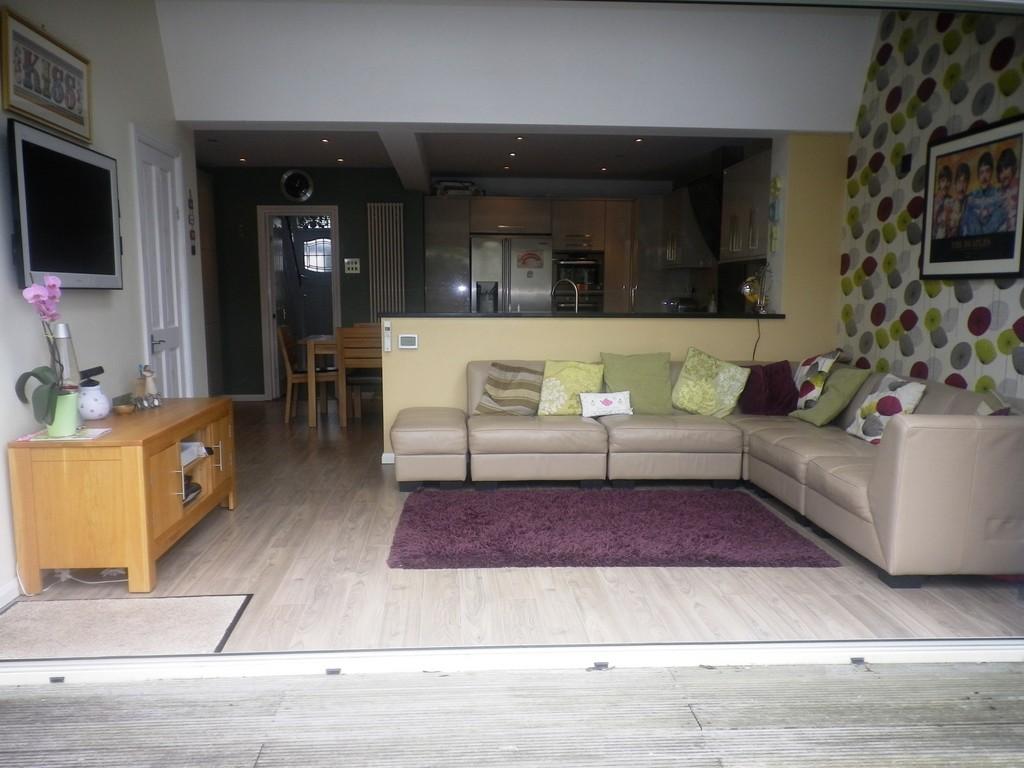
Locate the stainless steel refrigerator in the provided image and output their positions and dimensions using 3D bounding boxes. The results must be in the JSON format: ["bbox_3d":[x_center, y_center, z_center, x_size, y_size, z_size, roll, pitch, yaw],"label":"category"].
[{"bbox_3d":[-0.028,-0.787,9.567,0.910,1.770,0.720,0,7,-4],"label":"stainless steel refrigerator"}]

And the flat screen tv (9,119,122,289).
[{"bbox_3d":[-1.938,-0.731,3.619,0.070,0.630,1.000,0,7,-4],"label":"flat screen tv"}]

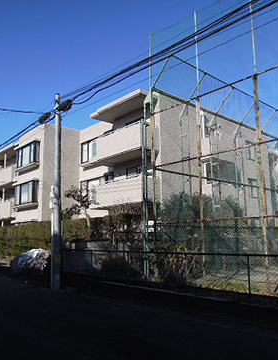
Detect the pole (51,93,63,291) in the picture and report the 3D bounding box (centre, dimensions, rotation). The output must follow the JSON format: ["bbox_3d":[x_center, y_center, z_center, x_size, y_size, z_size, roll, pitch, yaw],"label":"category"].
[{"bbox_3d":[-2.694,0.214,10.991,0.300,6.540,0.300,7,-13,-41],"label":"pole"}]

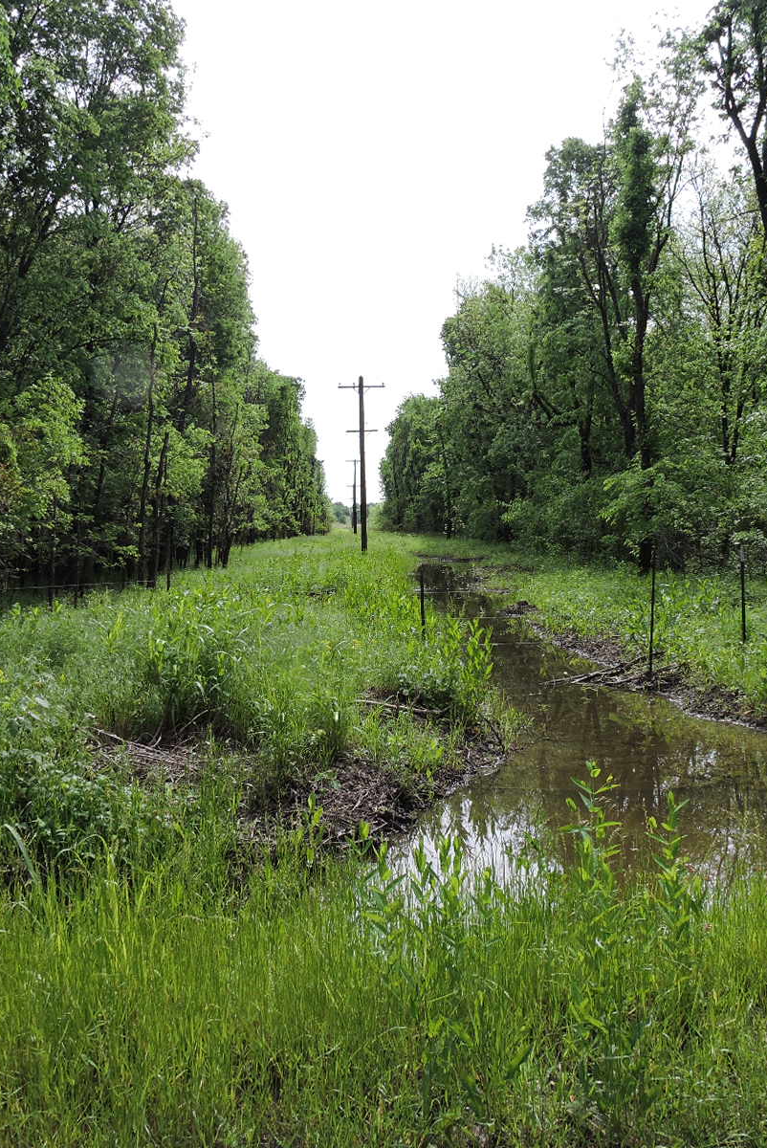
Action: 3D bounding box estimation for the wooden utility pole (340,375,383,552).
[{"bbox_3d":[-1.073,-5.737,55.531,2.420,9.230,0.320,-1,3,-2],"label":"wooden utility pole"}]

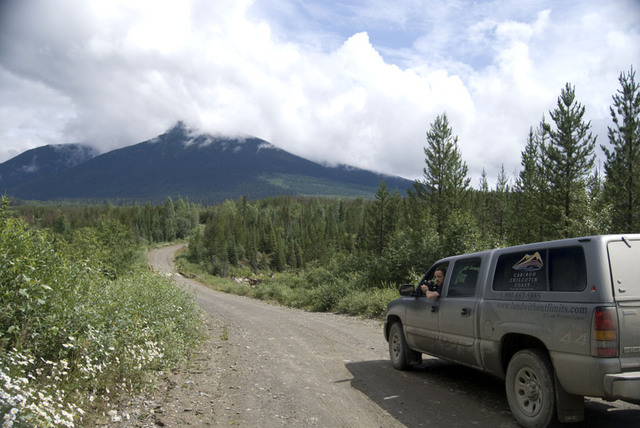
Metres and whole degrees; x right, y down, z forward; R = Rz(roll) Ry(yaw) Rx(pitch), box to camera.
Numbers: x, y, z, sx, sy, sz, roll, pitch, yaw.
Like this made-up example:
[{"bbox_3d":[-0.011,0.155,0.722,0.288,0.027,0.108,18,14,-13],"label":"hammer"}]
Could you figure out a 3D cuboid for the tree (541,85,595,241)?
[{"bbox_3d":[11.430,-1.720,22.000,2.470,8.610,2.470,0,0,0],"label":"tree"}]

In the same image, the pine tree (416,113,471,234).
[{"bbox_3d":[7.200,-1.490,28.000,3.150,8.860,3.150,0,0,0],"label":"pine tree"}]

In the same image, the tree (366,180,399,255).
[{"bbox_3d":[4.680,0.750,36.000,2.400,6.520,2.400,0,0,0],"label":"tree"}]

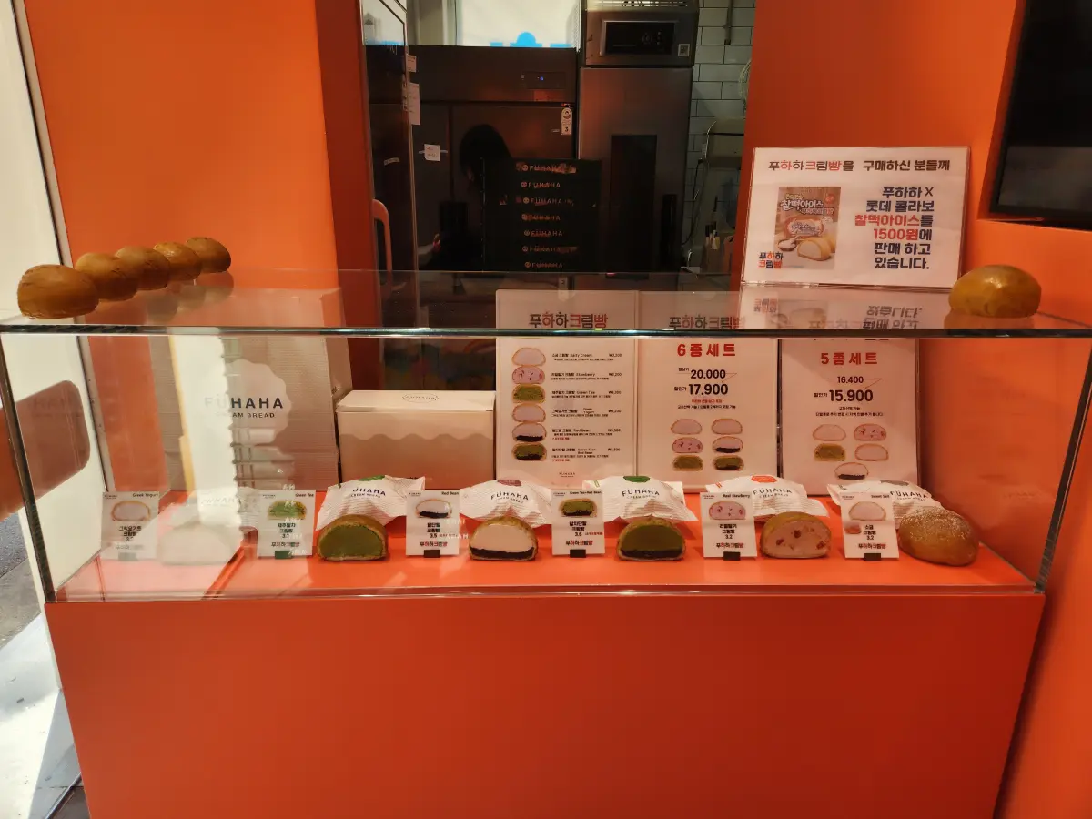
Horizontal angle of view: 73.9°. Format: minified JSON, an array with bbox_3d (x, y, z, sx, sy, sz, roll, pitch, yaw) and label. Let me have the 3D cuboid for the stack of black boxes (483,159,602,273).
[{"bbox_3d":[-0.011,-0.509,1.902,0.292,0.265,0.250,0,17,-3],"label":"stack of black boxes"}]

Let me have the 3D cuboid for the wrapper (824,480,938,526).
[{"bbox_3d":[0.481,0.126,1.019,0.145,0.058,0.100,4,18,12],"label":"wrapper"}]

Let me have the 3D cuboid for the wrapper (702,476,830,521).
[{"bbox_3d":[0.305,0.124,1.019,0.150,0.058,0.105,0,17,-1],"label":"wrapper"}]

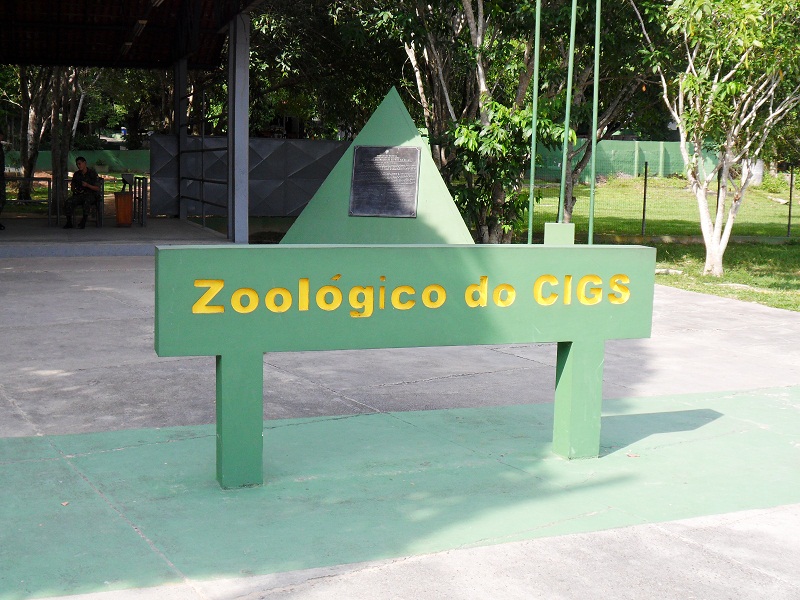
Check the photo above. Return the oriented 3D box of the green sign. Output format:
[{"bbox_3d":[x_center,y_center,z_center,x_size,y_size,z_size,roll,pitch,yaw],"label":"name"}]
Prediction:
[{"bbox_3d":[0.099,0.282,4.832,2.450,1.064,0.144,-1,8,-20],"label":"green sign"}]

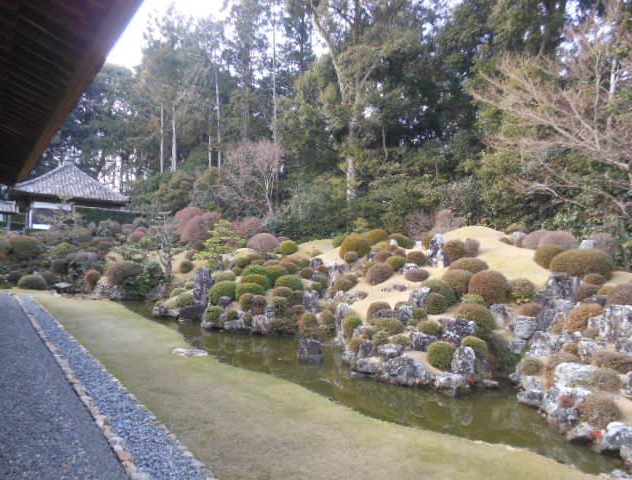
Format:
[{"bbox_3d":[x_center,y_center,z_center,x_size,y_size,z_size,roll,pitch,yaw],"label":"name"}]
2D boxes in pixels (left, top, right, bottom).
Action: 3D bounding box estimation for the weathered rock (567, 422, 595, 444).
[{"bbox_3d":[3.434,2.512,6.000,0.363,0.286,0.320,0,-1,30],"label":"weathered rock"}]

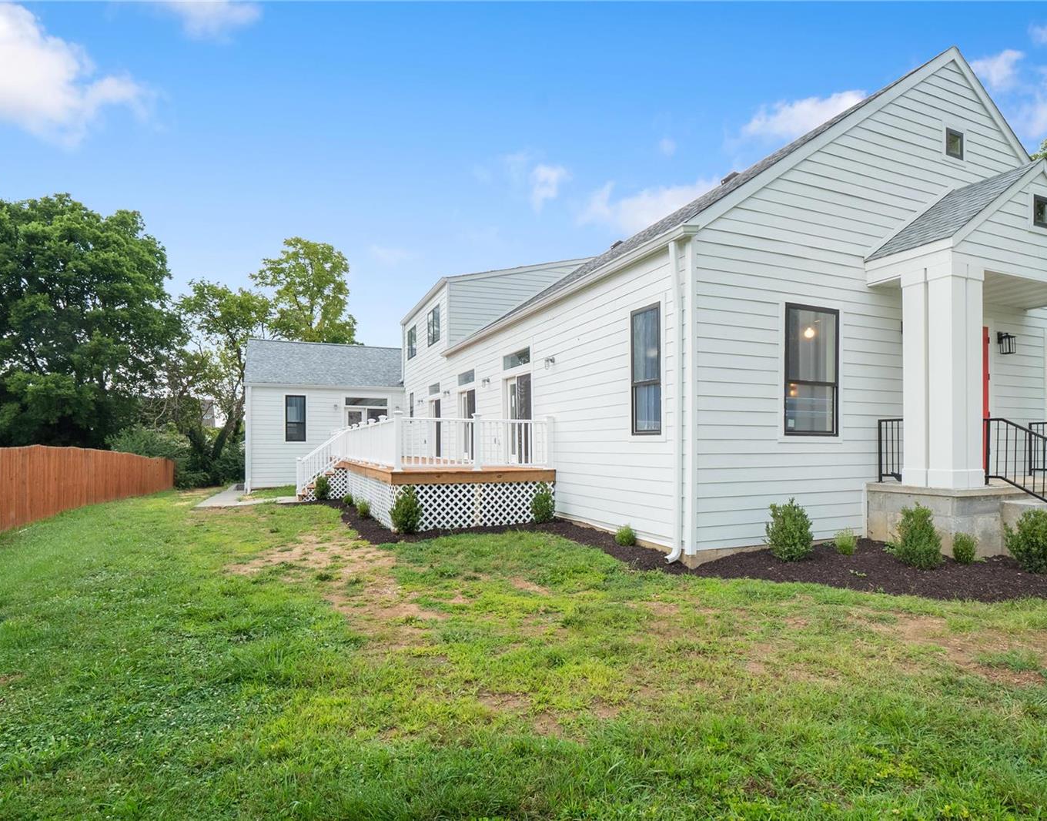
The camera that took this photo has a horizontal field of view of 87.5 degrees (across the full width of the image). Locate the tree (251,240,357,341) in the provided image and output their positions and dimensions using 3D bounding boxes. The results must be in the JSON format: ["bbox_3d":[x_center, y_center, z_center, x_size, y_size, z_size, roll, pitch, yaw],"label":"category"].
[{"bbox_3d":[-12.400,-3.200,31.200,7.000,13.200,7.000,0,-2,0],"label":"tree"}]

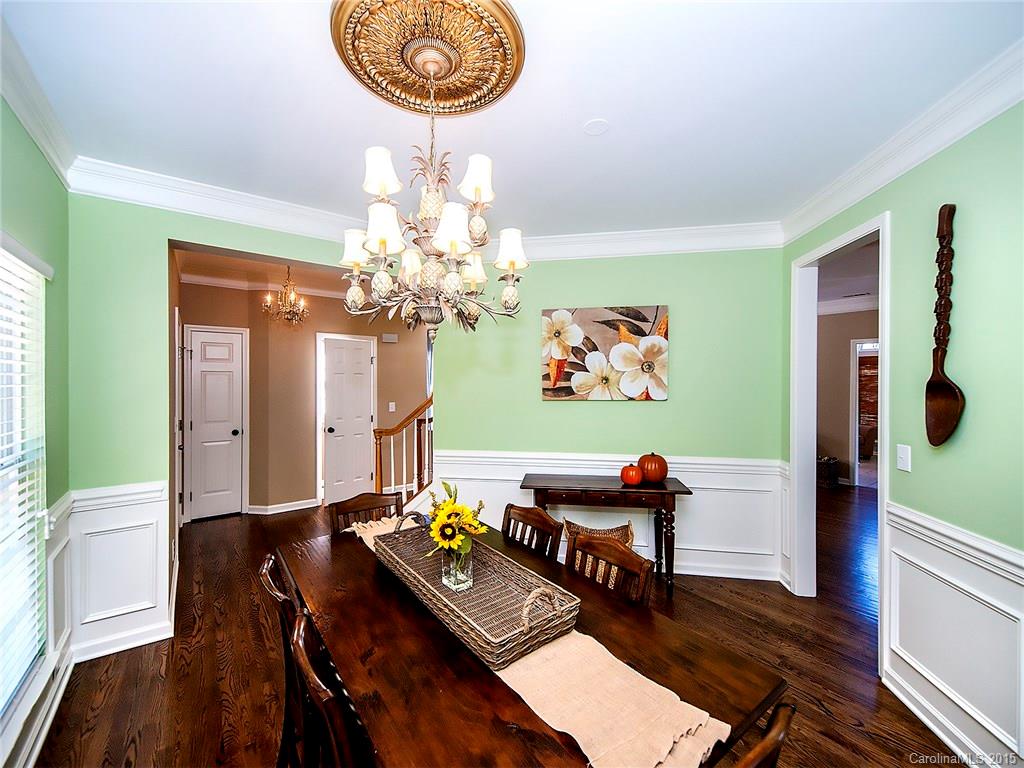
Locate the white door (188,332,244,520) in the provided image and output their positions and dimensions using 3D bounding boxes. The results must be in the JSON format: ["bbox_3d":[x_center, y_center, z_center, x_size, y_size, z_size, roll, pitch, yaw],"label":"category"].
[{"bbox_3d":[-3.307,0.467,4.654,0.461,2.045,0.050,0,0,-37],"label":"white door"}]

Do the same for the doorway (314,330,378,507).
[{"bbox_3d":[-2.082,0.427,5.282,0.730,2.090,0.060,0,0,-36],"label":"doorway"}]

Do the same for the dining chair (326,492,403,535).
[{"bbox_3d":[-0.674,1.064,2.124,0.430,0.900,0.500,0,0,-37],"label":"dining chair"}]

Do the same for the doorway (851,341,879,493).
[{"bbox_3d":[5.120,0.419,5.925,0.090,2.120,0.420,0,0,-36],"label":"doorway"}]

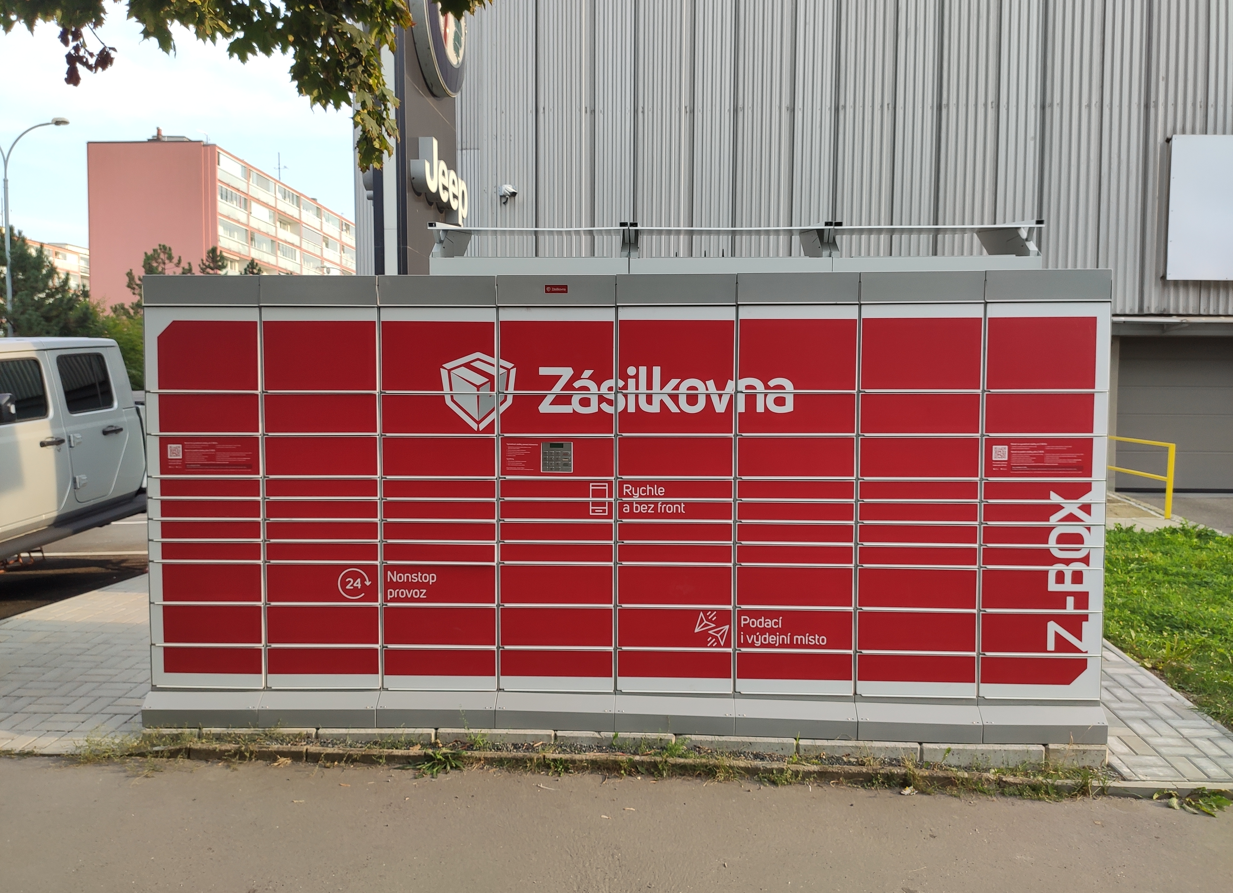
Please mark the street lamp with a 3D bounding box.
[{"bbox_3d":[-21.681,-5.875,33.070,4.000,11.500,0.350,-1,3,-22],"label":"street lamp"}]

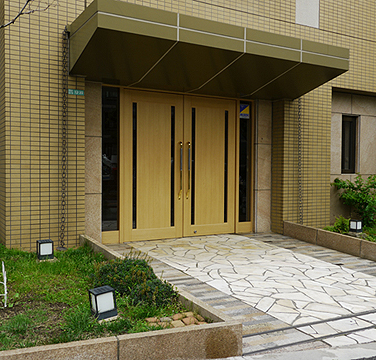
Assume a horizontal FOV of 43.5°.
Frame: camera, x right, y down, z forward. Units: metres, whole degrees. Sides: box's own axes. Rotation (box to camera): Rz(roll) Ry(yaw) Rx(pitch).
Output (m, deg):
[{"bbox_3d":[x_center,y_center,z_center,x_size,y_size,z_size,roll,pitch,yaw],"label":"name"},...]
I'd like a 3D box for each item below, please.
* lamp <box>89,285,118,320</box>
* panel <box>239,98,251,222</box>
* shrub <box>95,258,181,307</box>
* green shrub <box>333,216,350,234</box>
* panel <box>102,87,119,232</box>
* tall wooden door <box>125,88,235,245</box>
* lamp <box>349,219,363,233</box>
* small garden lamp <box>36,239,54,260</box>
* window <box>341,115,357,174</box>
[{"bbox_3d":[-0.614,0.884,3.408,0.144,0.187,0.140,-8,6,-29],"label":"lamp"},{"bbox_3d":[0.877,-0.286,7.259,0.217,1.847,0.052,0,1,-30],"label":"panel"},{"bbox_3d":[-0.450,0.826,3.959,0.551,0.281,0.998,0,1,-30],"label":"shrub"},{"bbox_3d":[2.494,0.703,7.573,0.250,0.270,0.250,0,1,-30],"label":"green shrub"},{"bbox_3d":[-1.015,-0.275,6.163,0.233,1.877,0.052,0,1,-30],"label":"panel"},{"bbox_3d":[-0.069,-0.199,6.683,1.856,2.033,0.104,0,1,-30],"label":"tall wooden door"},{"bbox_3d":[2.720,0.743,7.644,0.144,0.187,0.140,0,1,-33],"label":"lamp"},{"bbox_3d":[-1.548,0.750,5.096,0.144,0.187,0.140,0,1,-30],"label":"small garden lamp"},{"bbox_3d":[2.902,-0.634,8.492,0.385,1.050,0.083,0,1,-30],"label":"window"}]

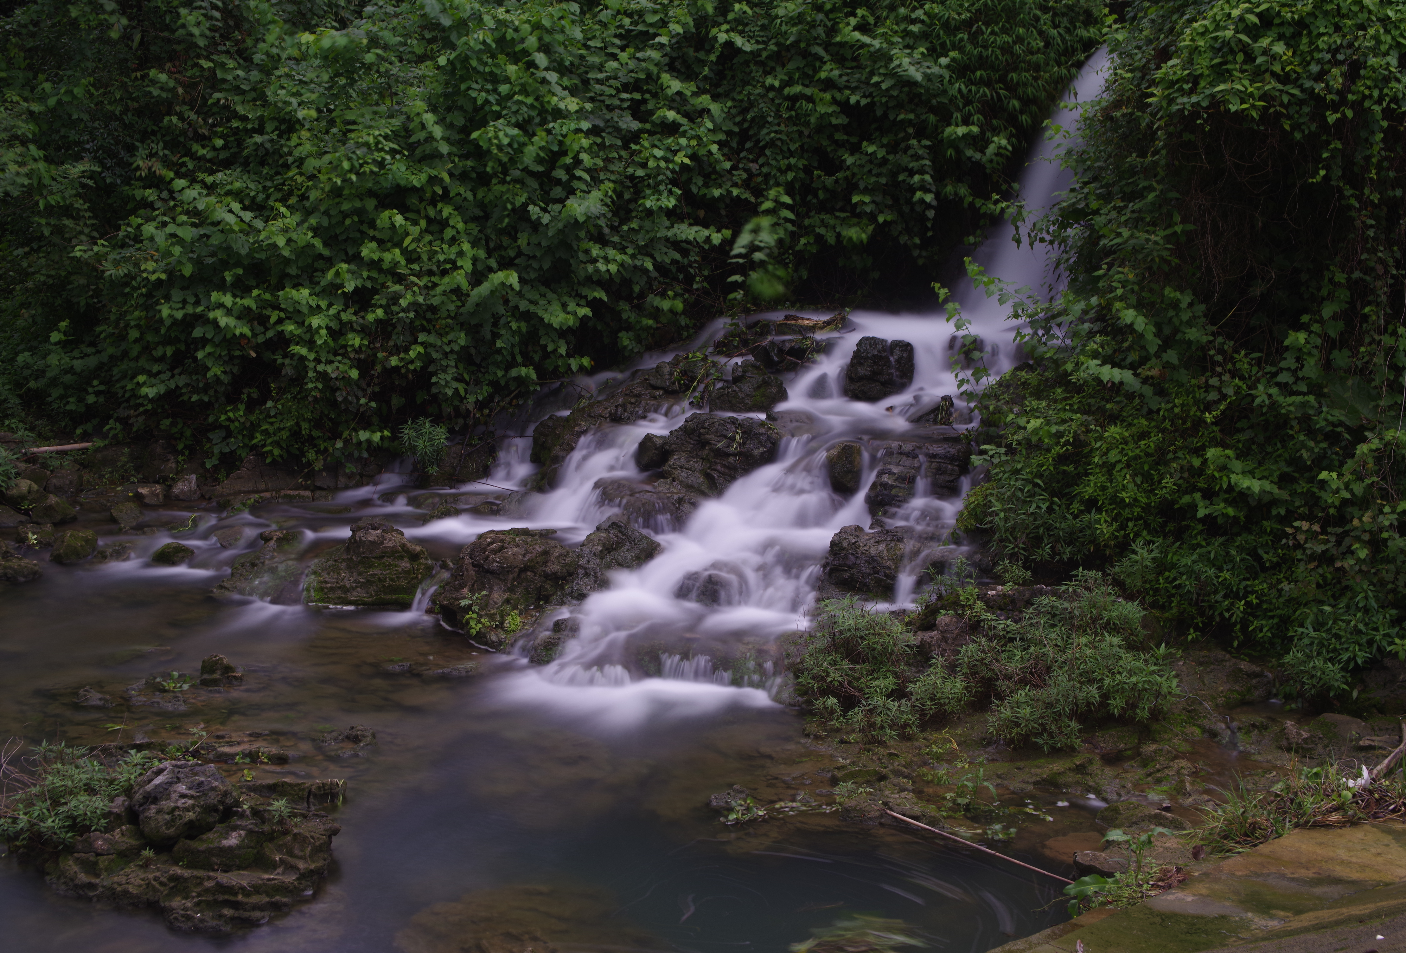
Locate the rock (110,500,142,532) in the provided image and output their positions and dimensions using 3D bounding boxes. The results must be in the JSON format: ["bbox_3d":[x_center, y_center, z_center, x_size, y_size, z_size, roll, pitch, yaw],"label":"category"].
[{"bbox_3d":[-3.402,0.227,15.900,0.185,0.165,0.167,-2,8,-12],"label":"rock"}]

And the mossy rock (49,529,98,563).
[{"bbox_3d":[-3.534,0.387,15.135,0.261,0.180,0.222,-2,8,-13],"label":"mossy rock"}]

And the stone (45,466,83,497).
[{"bbox_3d":[-3.893,0.028,16.415,0.217,0.175,0.185,-2,8,-13],"label":"stone"}]

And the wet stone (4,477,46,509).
[{"bbox_3d":[-4.078,0.098,16.204,0.254,0.175,0.216,-2,8,-14],"label":"wet stone"}]

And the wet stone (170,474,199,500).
[{"bbox_3d":[-3.258,0.064,16.948,0.190,0.155,0.162,-2,8,-11],"label":"wet stone"}]

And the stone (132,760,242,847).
[{"bbox_3d":[-1.789,1.114,9.280,0.369,0.250,0.332,-2,8,-11],"label":"stone"}]

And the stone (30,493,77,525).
[{"bbox_3d":[-3.886,0.192,16.129,0.265,0.170,0.226,-2,8,-14],"label":"stone"}]

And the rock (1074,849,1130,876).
[{"bbox_3d":[1.327,1.280,8.966,0.180,0.070,0.135,1,8,9],"label":"rock"}]

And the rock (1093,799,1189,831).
[{"bbox_3d":[1.538,1.180,9.439,0.326,0.075,0.244,1,8,9],"label":"rock"}]

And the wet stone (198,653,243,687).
[{"bbox_3d":[-2.159,0.863,12.071,0.199,0.130,0.159,-1,8,-10],"label":"wet stone"}]

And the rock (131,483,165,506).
[{"bbox_3d":[-3.445,0.107,16.717,0.208,0.135,0.156,-2,8,-12],"label":"rock"}]

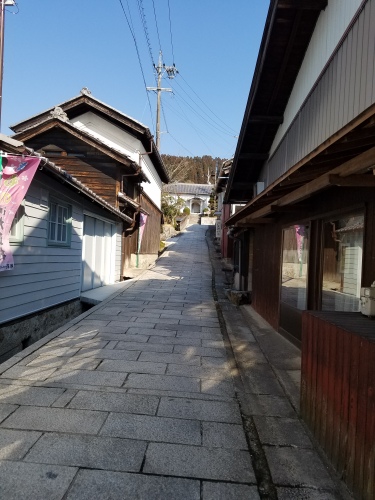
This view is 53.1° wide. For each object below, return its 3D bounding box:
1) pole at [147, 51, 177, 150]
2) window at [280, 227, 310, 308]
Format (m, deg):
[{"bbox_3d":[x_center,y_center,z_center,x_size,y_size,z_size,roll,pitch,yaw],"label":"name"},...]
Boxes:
[{"bbox_3d":[-2.100,-7.400,28.500,2.200,15.200,0.700,2,-1,-3],"label":"pole"},{"bbox_3d":[1.610,0.235,5.660,0.070,1.230,1.360,2,-1,0],"label":"window"}]

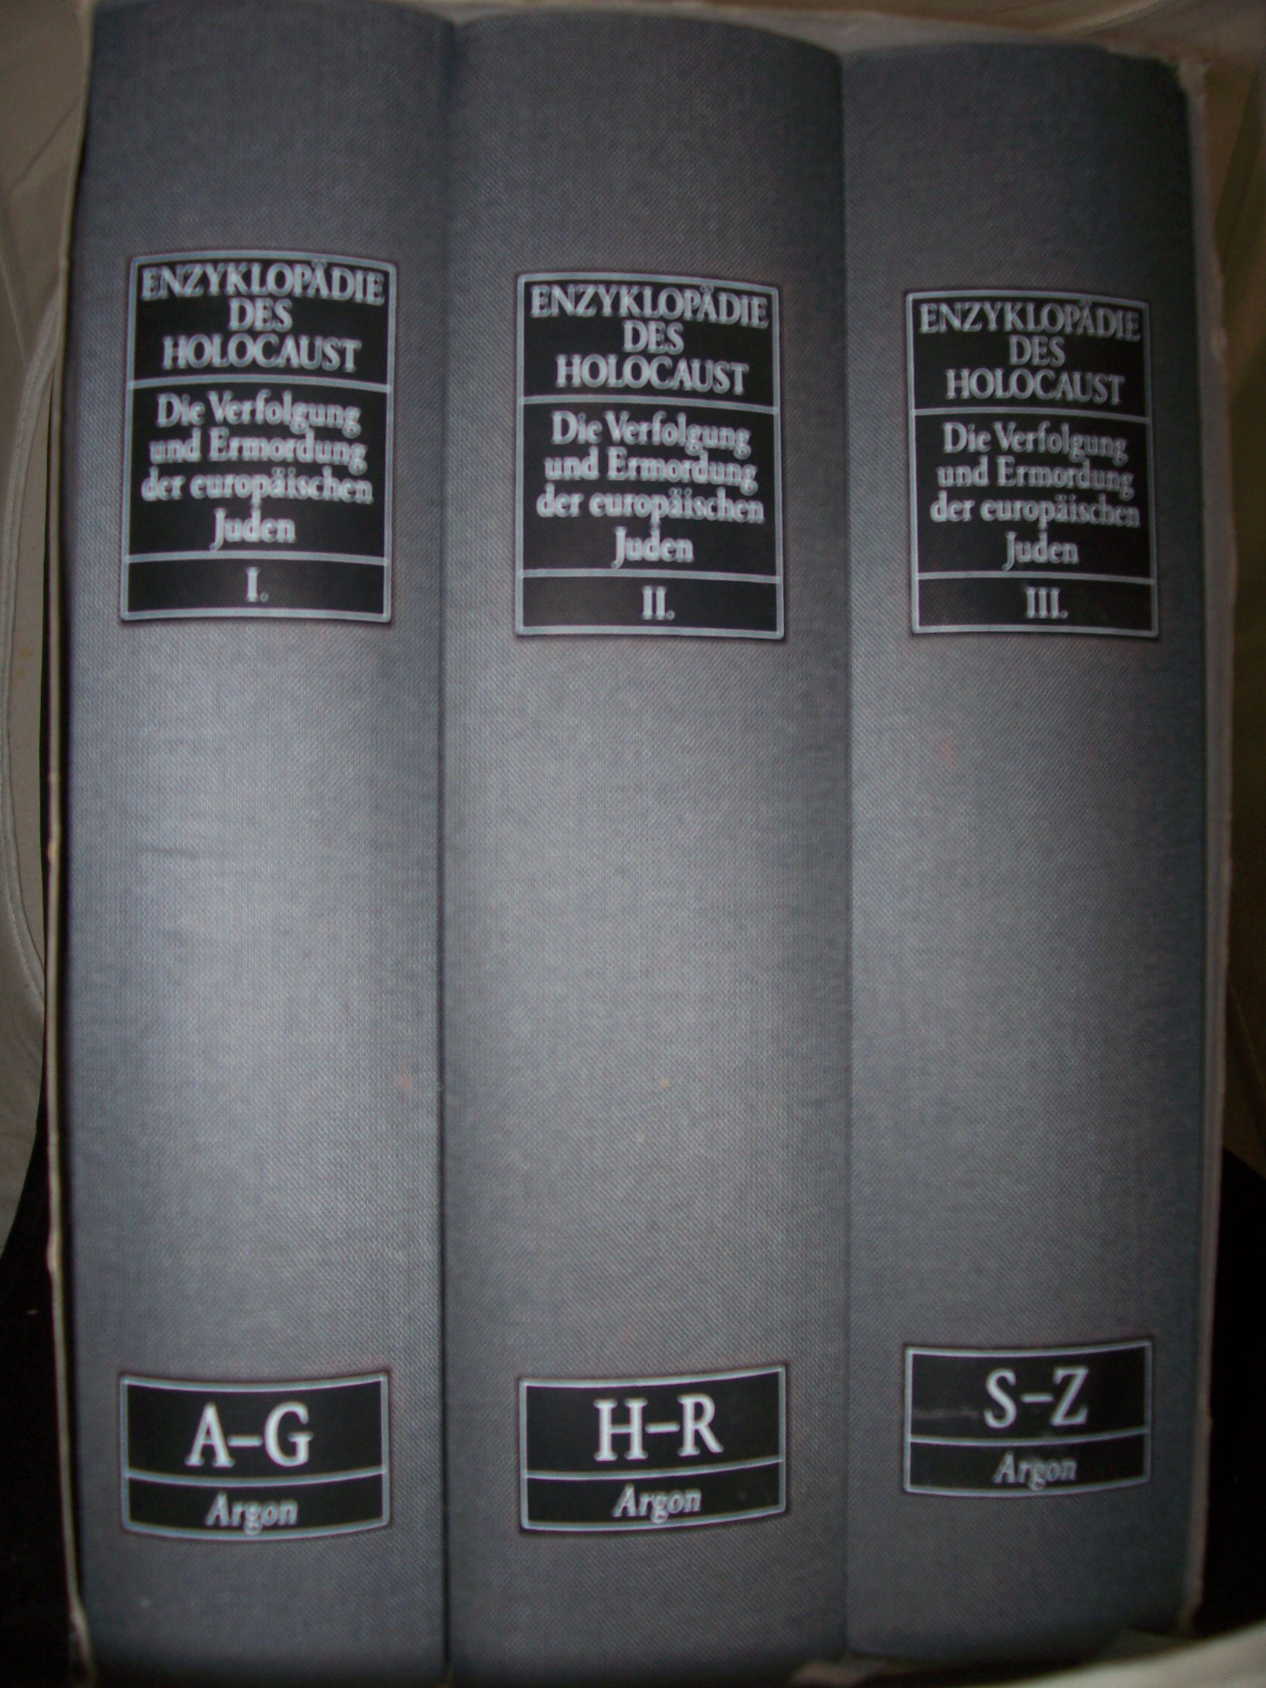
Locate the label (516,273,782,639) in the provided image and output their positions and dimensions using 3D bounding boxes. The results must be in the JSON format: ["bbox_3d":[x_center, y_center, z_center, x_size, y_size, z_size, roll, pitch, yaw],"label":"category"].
[{"bbox_3d":[0.003,-0.060,0.256,0.041,0.055,0.004,0,0,-8],"label":"label"}]

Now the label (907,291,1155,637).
[{"bbox_3d":[0.064,-0.061,0.266,0.041,0.055,0.004,0,0,-7],"label":"label"}]

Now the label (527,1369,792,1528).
[{"bbox_3d":[0.003,0.093,0.256,0.041,0.023,0.004,0,0,-8],"label":"label"}]

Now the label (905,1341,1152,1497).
[{"bbox_3d":[0.064,0.092,0.266,0.041,0.023,0.004,0,0,-7],"label":"label"}]

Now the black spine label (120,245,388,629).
[{"bbox_3d":[-0.056,-0.061,0.249,0.041,0.055,0.004,0,0,-5],"label":"black spine label"}]

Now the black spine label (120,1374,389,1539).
[{"bbox_3d":[-0.057,0.092,0.249,0.041,0.023,0.004,0,0,-5],"label":"black spine label"}]

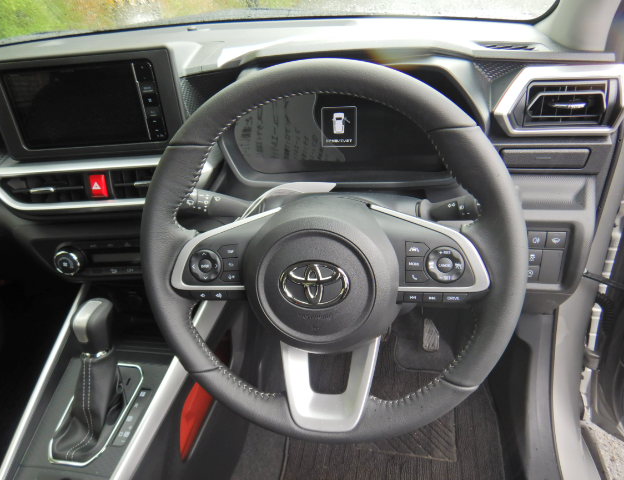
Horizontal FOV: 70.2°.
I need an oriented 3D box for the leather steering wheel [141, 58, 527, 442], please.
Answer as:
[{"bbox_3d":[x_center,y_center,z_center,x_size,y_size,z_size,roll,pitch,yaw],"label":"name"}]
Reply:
[{"bbox_3d":[0.010,0.020,0.440,0.370,0.370,0.085,-1,10,12],"label":"leather steering wheel"}]

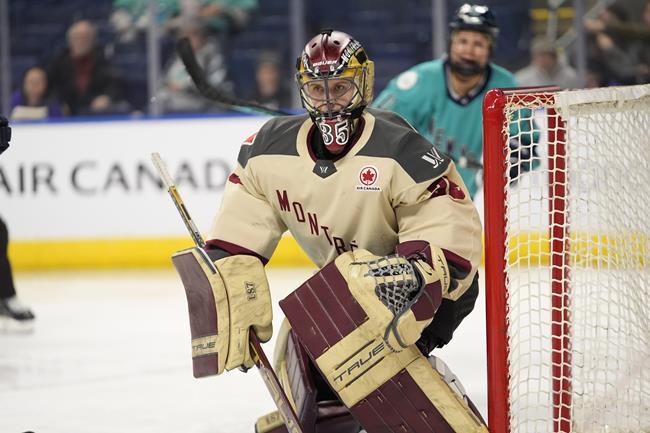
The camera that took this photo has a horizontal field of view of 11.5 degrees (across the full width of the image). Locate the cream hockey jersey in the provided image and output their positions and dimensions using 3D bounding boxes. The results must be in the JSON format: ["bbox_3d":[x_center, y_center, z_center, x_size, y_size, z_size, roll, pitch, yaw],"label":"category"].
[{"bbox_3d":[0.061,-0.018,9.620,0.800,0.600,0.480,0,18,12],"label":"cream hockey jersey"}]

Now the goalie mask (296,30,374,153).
[{"bbox_3d":[0.031,-0.367,9.500,0.225,0.330,0.280,-1,6,16],"label":"goalie mask"}]

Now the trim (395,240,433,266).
[{"bbox_3d":[0.262,0.111,9.450,0.112,0.080,0.060,-1,2,-6],"label":"trim"}]

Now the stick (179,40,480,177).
[{"bbox_3d":[0.127,-0.440,13.300,1.636,0.246,0.070,14,19,-19],"label":"stick"}]

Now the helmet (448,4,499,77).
[{"bbox_3d":[0.621,-0.735,13.500,0.210,0.280,0.270,7,9,8],"label":"helmet"}]

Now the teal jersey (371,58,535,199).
[{"bbox_3d":[0.537,-0.358,13.600,0.720,0.600,0.420,0,15,0],"label":"teal jersey"}]

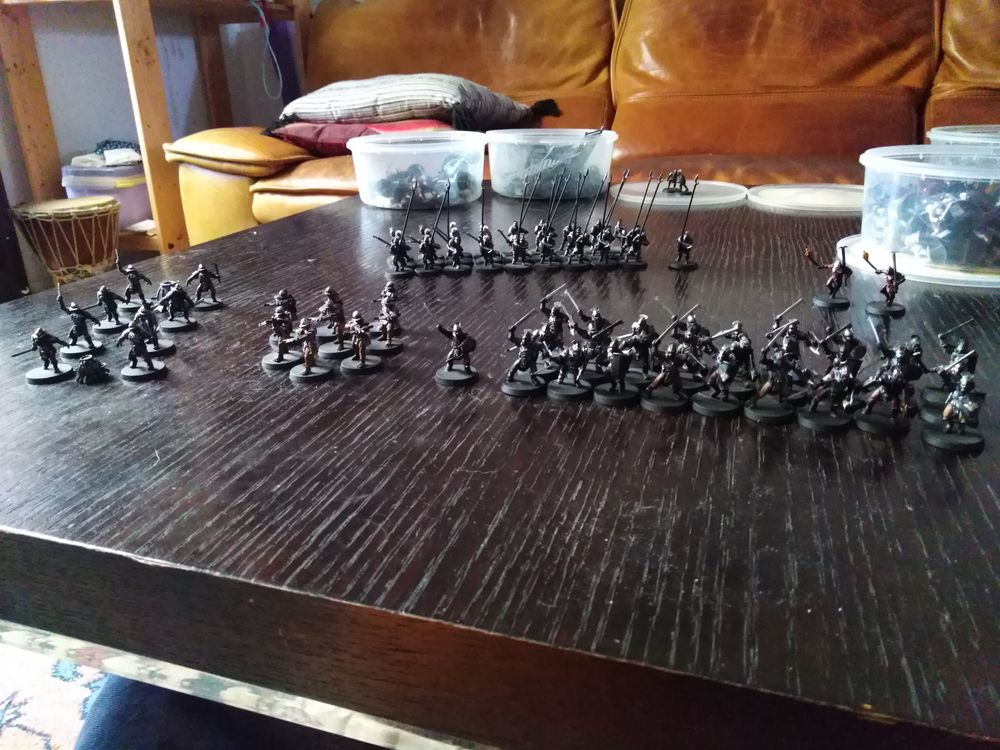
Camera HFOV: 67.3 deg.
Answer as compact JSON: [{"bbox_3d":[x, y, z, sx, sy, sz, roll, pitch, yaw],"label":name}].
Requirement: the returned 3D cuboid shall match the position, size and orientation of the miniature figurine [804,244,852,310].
[{"bbox_3d":[0.238,-0.071,0.541,0.034,0.045,0.027,16,27,34],"label":"miniature figurine"}]

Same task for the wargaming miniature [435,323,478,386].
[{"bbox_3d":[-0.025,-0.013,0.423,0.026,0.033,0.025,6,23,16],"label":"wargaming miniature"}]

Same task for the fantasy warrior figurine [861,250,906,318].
[{"bbox_3d":[0.270,-0.064,0.523,0.031,0.045,0.027,13,26,29],"label":"fantasy warrior figurine"}]

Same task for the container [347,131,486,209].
[{"bbox_3d":[-0.108,-0.275,0.996,0.181,0.079,0.181,-1,22,0],"label":"container"}]

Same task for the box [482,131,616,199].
[{"bbox_3d":[0.072,-0.299,1.055,0.182,0.078,0.182,-1,22,0],"label":"box"}]

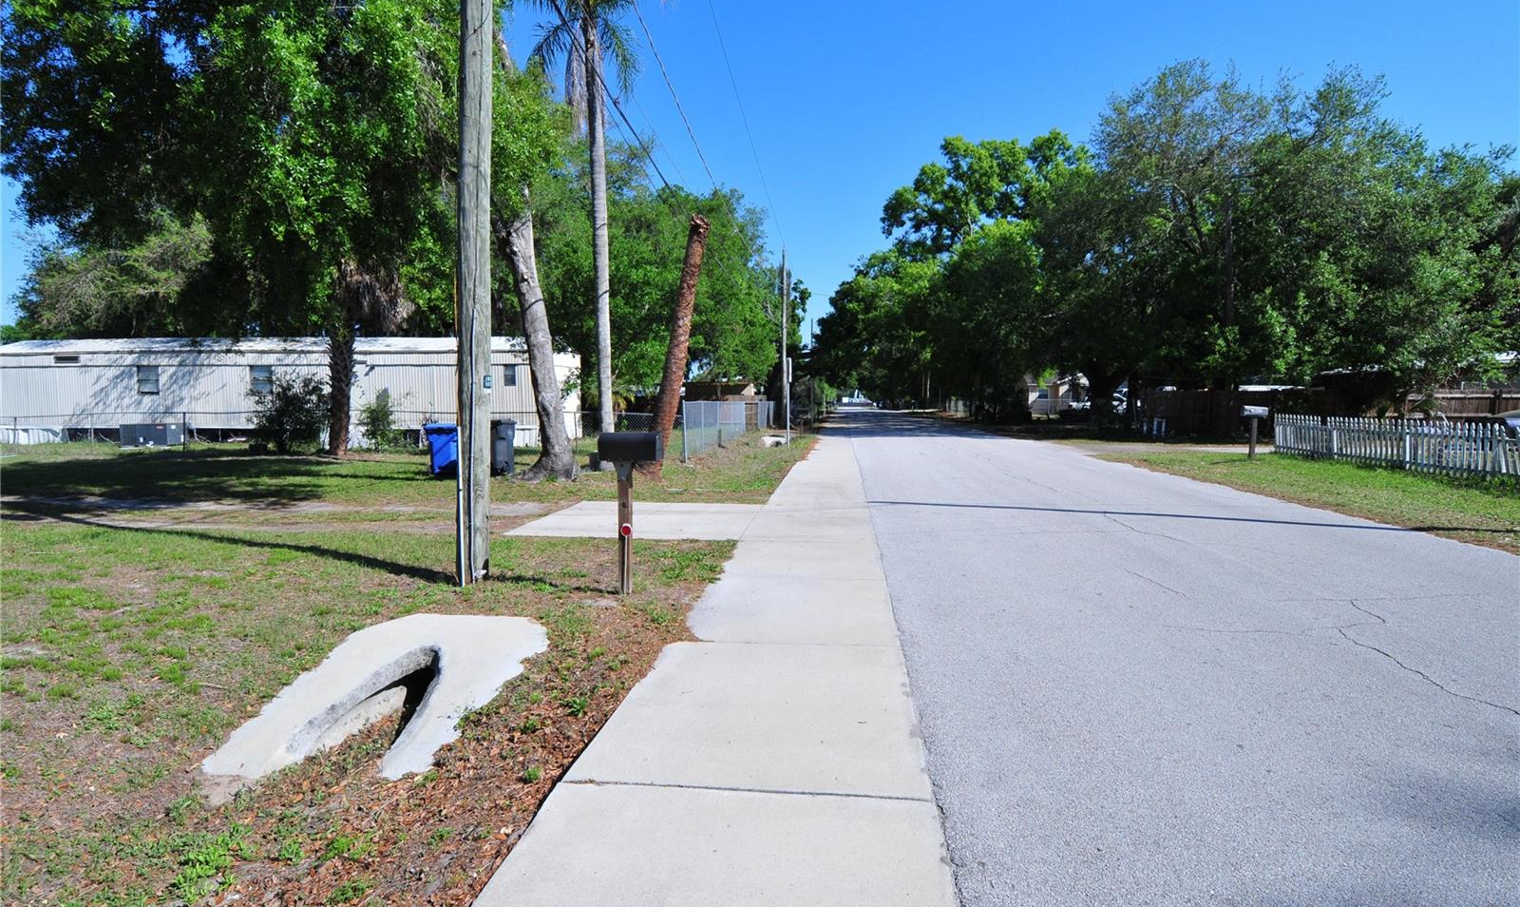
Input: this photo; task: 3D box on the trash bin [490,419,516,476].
[{"bbox_3d":[-5.550,-0.140,16.250,0.660,1.150,0.780,-2,4,-22],"label":"trash bin"}]

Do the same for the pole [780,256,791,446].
[{"bbox_3d":[1.485,-6.670,45.160,0.280,10.450,0.280,0,4,6],"label":"pole"}]

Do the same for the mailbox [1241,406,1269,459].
[{"bbox_3d":[11.500,-0.510,17.650,0.540,1.210,0.220,0,4,6],"label":"mailbox"}]

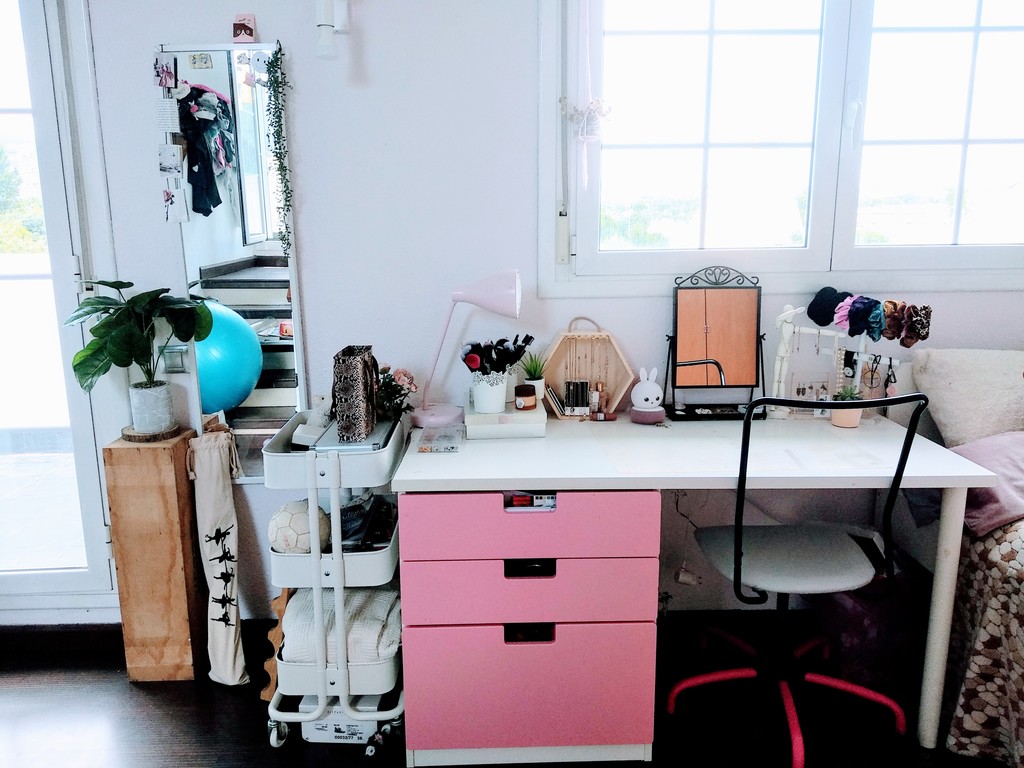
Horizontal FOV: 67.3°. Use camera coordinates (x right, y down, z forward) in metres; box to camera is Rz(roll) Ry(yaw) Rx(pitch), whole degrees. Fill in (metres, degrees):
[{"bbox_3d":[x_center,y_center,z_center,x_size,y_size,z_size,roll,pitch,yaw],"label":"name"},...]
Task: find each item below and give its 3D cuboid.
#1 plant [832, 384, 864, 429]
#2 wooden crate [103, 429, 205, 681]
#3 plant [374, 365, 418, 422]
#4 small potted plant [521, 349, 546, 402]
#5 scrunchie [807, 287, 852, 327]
[{"bbox_3d":[0.968,0.060,2.221,0.095,0.123,0.095,0,11,-1],"label":"plant"},{"bbox_3d":[-1.040,0.508,2.300,0.182,0.711,0.208,-1,11,-3],"label":"wooden crate"},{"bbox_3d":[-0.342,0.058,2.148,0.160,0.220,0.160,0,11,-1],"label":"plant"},{"bbox_3d":[0.062,-0.022,2.252,0.072,0.137,0.072,0,11,0],"label":"small potted plant"},{"bbox_3d":[0.939,-0.230,2.280,0.090,0.115,0.110,9,14,38],"label":"scrunchie"}]

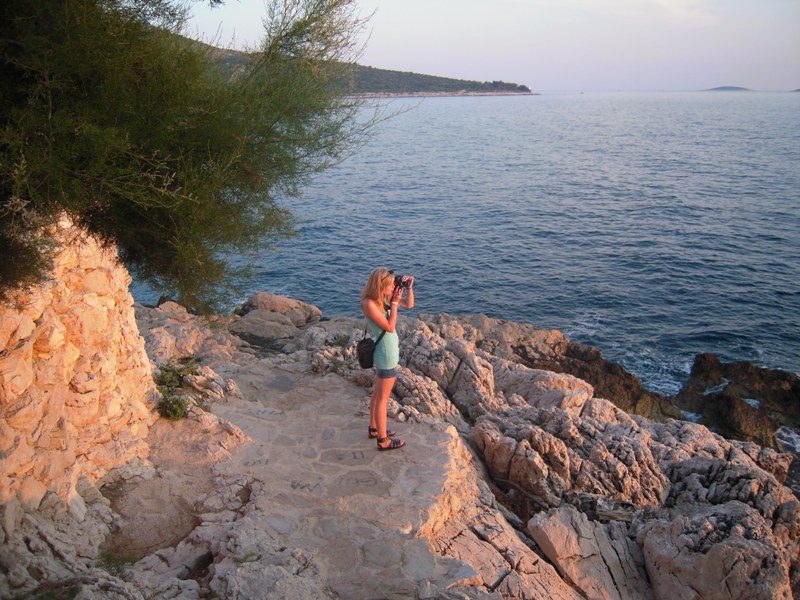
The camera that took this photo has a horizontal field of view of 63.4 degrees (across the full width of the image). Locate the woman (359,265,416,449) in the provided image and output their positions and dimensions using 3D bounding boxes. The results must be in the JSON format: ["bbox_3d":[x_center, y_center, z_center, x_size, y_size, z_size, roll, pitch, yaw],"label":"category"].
[{"bbox_3d":[-0.110,0.513,5.701,0.440,1.655,0.430,-5,19,-15],"label":"woman"}]

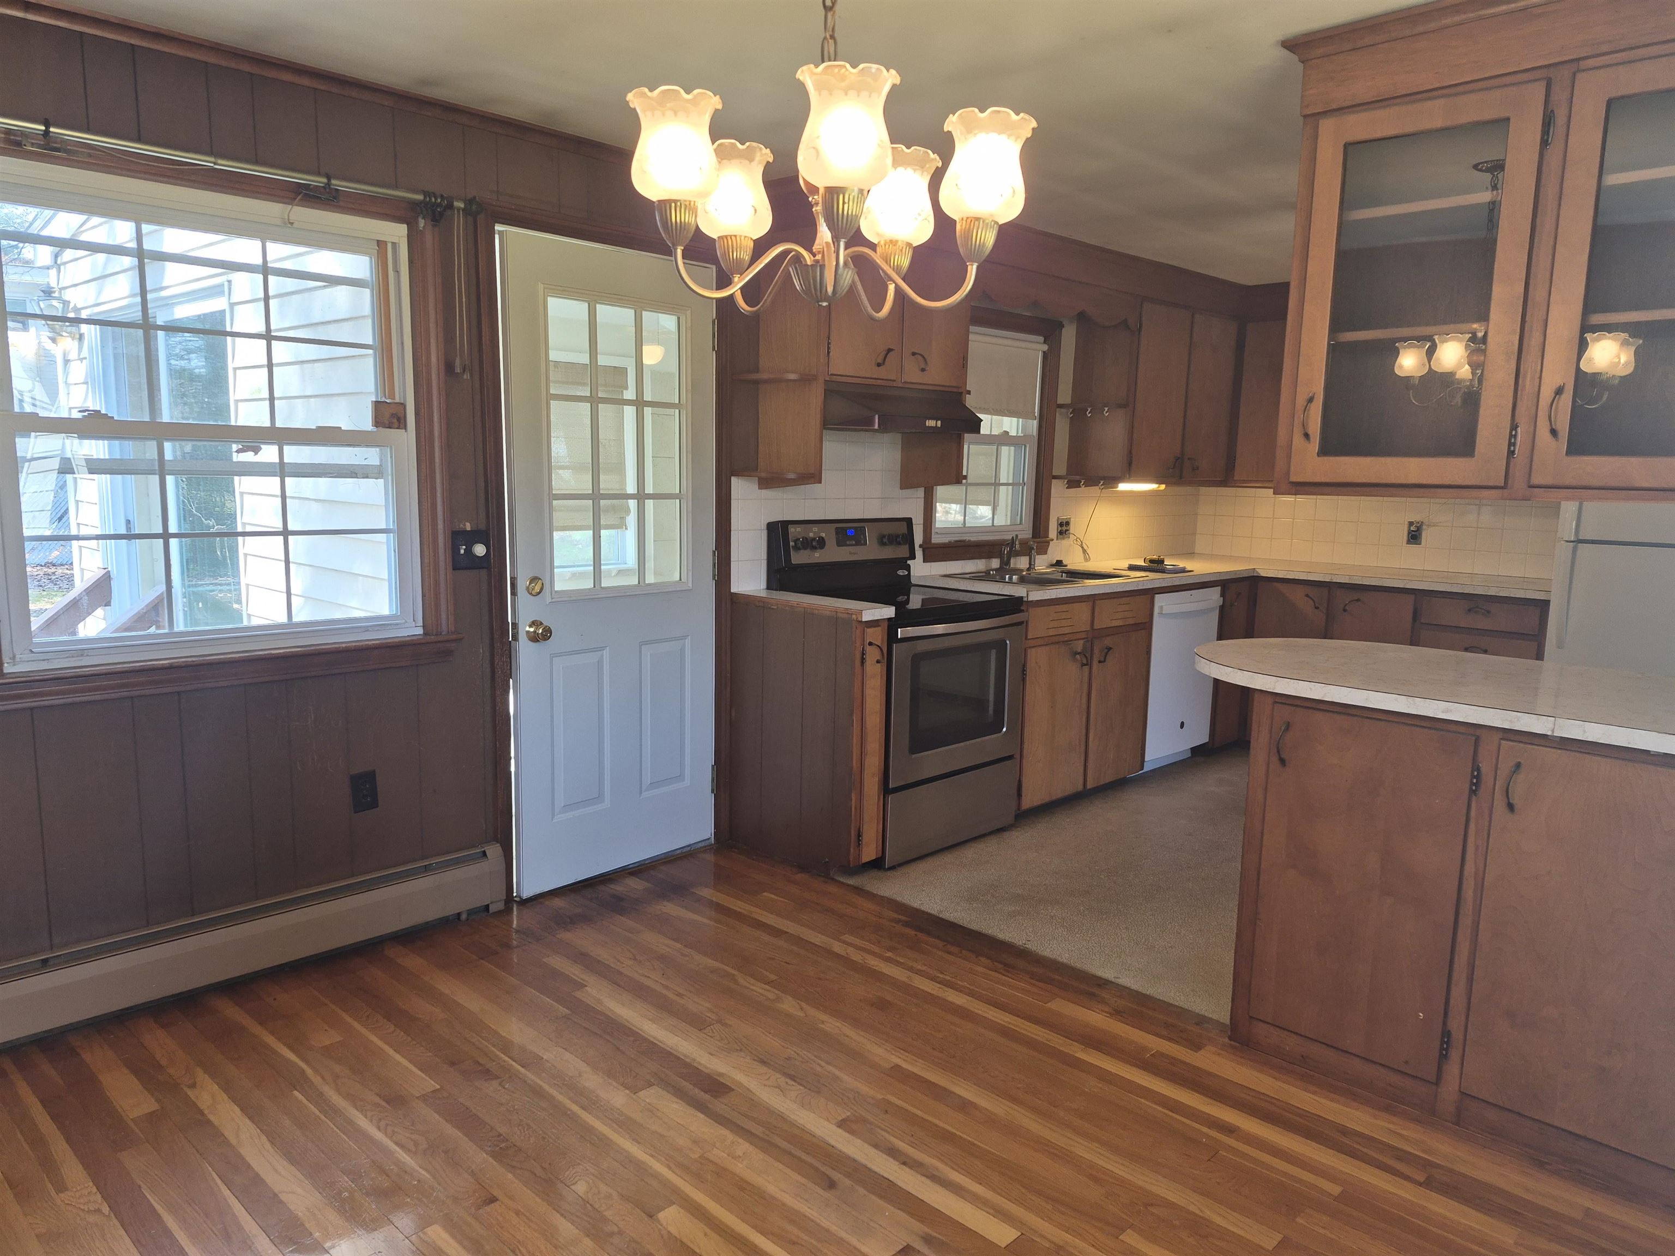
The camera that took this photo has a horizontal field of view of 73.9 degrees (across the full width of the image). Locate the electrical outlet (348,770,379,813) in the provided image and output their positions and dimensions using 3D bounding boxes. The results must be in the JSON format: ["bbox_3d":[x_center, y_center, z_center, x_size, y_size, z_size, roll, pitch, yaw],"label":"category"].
[{"bbox_3d":[-1.323,0.463,3.123,0.012,0.113,0.070,9,11,44],"label":"electrical outlet"}]

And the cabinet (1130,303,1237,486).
[{"bbox_3d":[1.616,-1.152,5.639,0.335,0.880,1.030,9,11,44],"label":"cabinet"}]

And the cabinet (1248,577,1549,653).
[{"bbox_3d":[2.755,0.204,5.405,1.280,0.852,0.618,9,11,44],"label":"cabinet"}]

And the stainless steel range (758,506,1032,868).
[{"bbox_3d":[0.239,0.198,4.177,0.680,1.175,0.753,9,11,44],"label":"stainless steel range"}]

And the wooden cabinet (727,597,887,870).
[{"bbox_3d":[-0.111,0.372,3.901,0.635,0.874,0.150,9,11,44],"label":"wooden cabinet"}]

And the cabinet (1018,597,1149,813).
[{"bbox_3d":[0.822,0.242,4.827,0.645,0.837,0.945,9,11,44],"label":"cabinet"}]

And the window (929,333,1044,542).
[{"bbox_3d":[0.684,-0.872,5.036,0.090,0.970,0.840,9,11,44],"label":"window"}]

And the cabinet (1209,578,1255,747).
[{"bbox_3d":[1.716,0.140,5.725,0.645,0.852,0.390,9,11,44],"label":"cabinet"}]

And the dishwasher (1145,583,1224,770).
[{"bbox_3d":[1.386,0.205,5.340,0.645,0.838,0.604,9,11,44],"label":"dishwasher"}]

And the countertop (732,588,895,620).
[{"bbox_3d":[-0.096,-0.077,3.836,0.647,0.038,0.158,9,11,44],"label":"countertop"}]

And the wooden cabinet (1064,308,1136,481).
[{"bbox_3d":[1.220,-1.078,5.246,0.335,0.840,0.135,9,11,44],"label":"wooden cabinet"}]

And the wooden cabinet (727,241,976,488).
[{"bbox_3d":[0.068,-0.945,4.089,0.335,0.865,0.910,9,11,44],"label":"wooden cabinet"}]

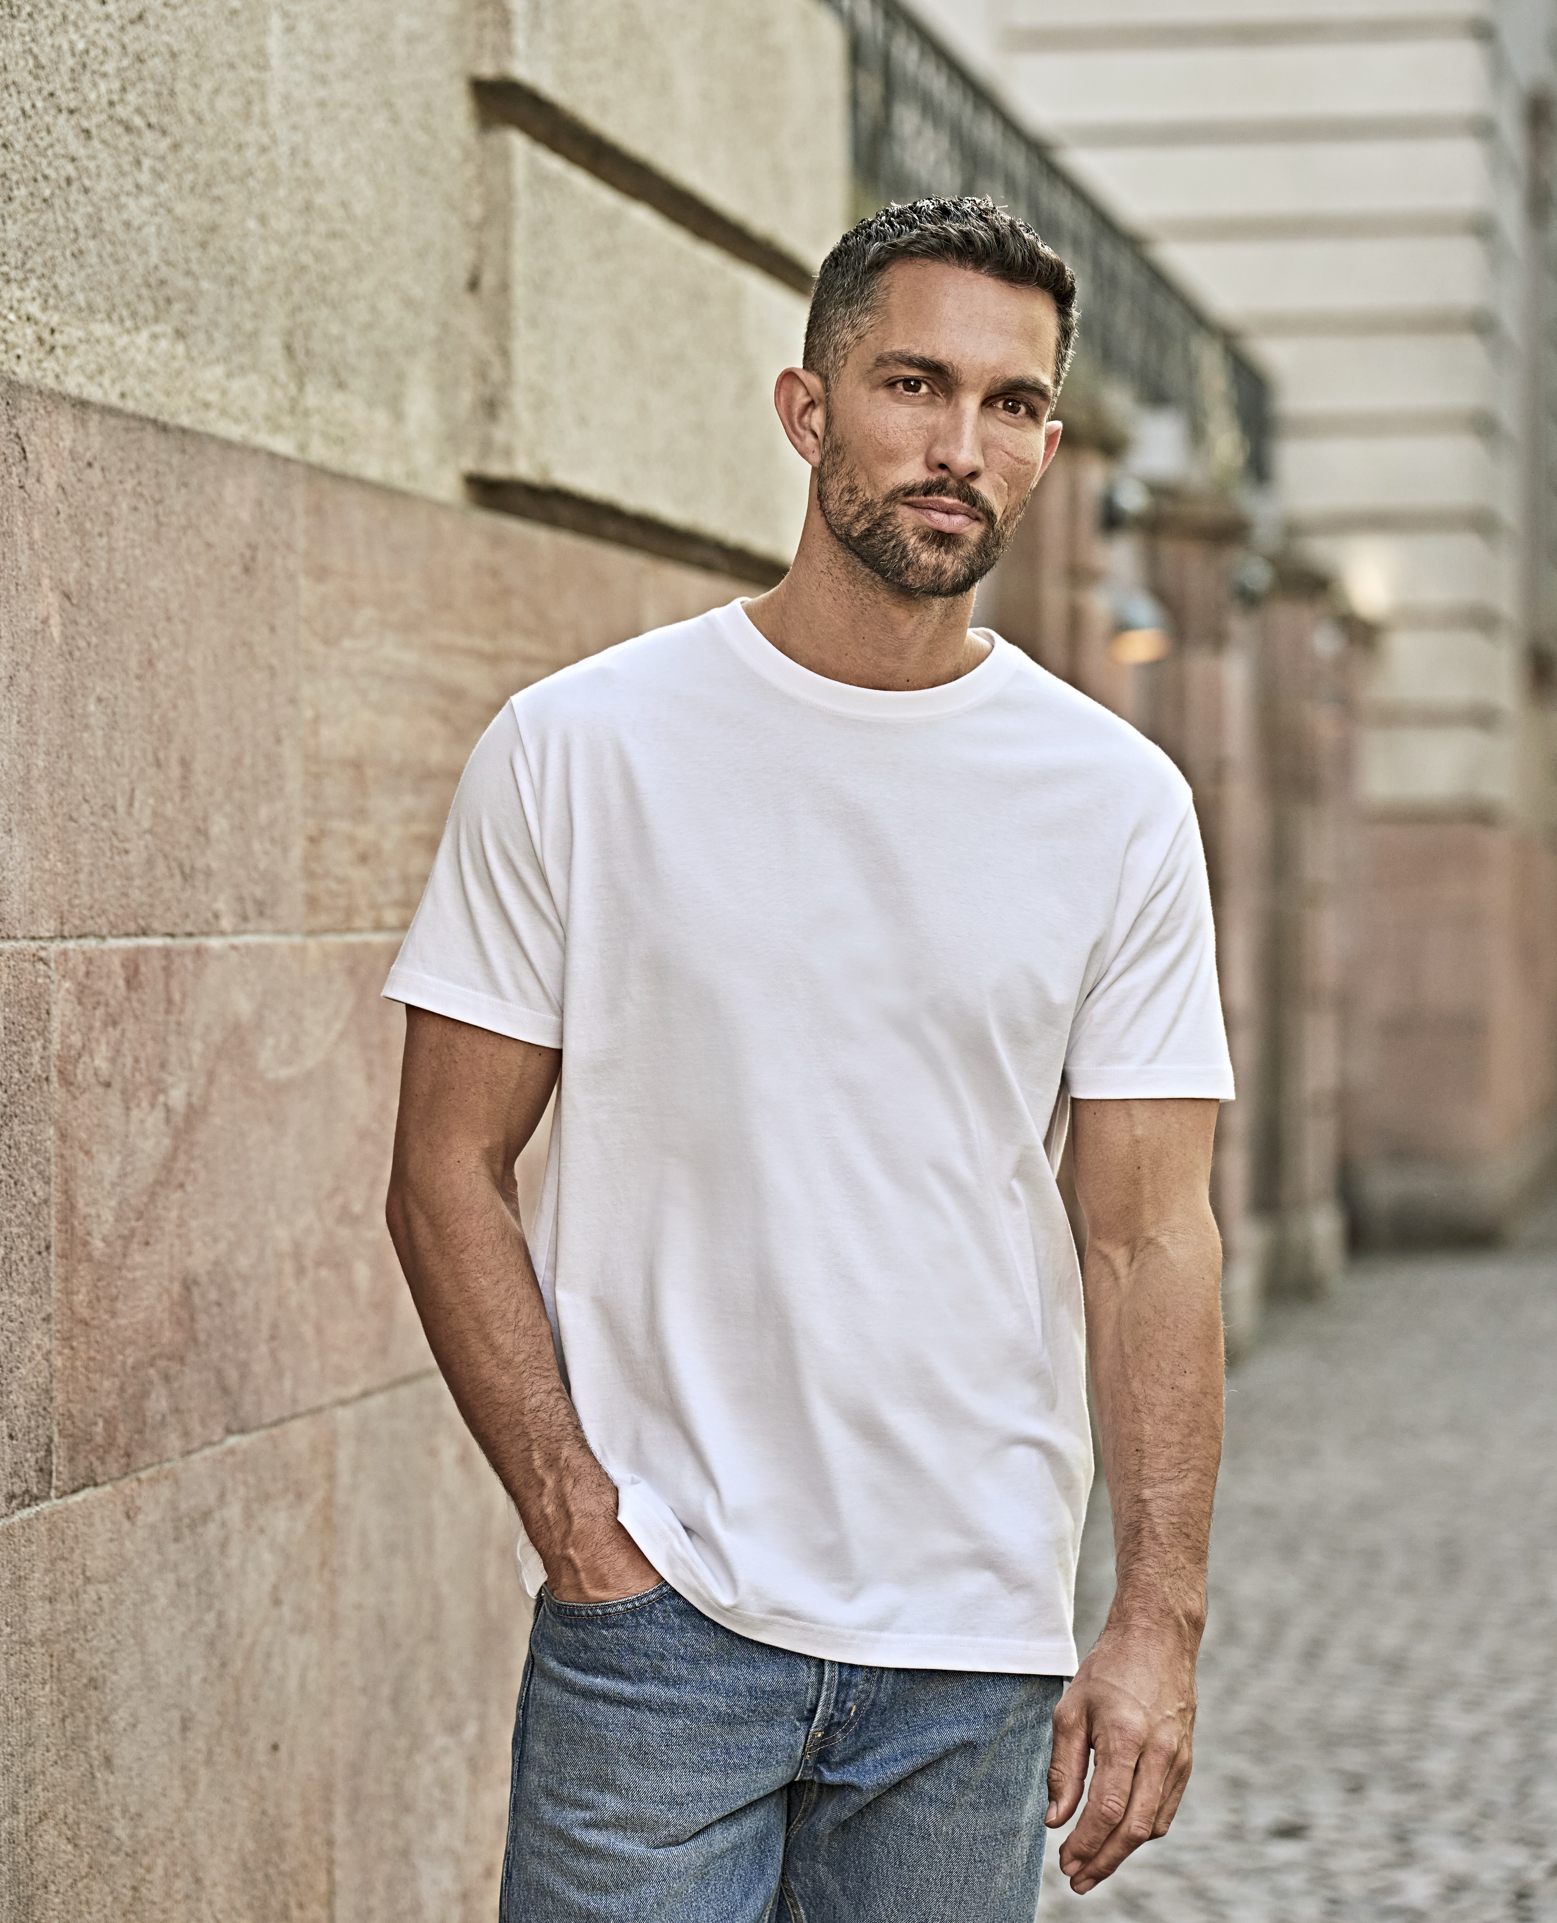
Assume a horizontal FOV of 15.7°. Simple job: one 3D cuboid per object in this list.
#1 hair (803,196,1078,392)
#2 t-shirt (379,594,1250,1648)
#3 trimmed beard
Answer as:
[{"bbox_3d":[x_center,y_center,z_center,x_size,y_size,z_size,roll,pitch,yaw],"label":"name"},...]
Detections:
[{"bbox_3d":[0.103,-0.410,3.580,0.162,0.150,0.195,10,0,-13],"label":"hair"},{"bbox_3d":[0.020,0.108,3.580,0.520,0.675,0.285,0,1,-13],"label":"t-shirt"},{"bbox_3d":[0.093,-0.279,3.520,0.135,0.100,0.100,10,0,-13],"label":"trimmed beard"}]

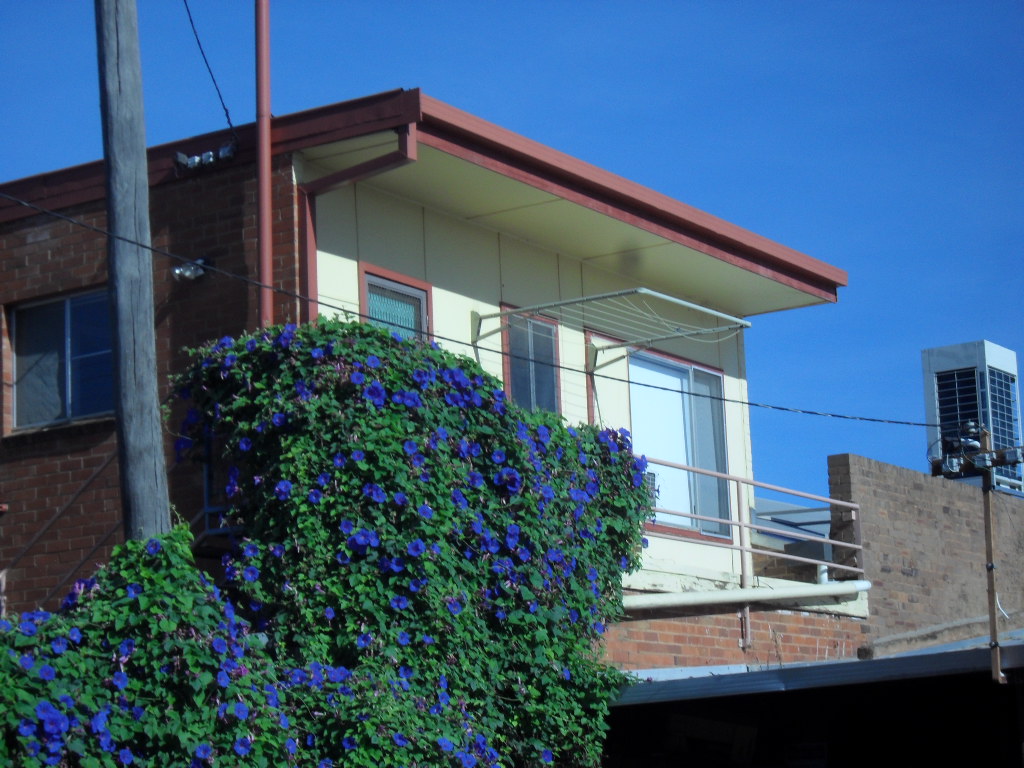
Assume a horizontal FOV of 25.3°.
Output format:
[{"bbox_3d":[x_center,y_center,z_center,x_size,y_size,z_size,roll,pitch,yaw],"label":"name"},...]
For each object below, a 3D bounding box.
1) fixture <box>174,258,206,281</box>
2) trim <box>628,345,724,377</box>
[{"bbox_3d":[-2.349,-0.834,16.591,0.170,0.125,0.150,-9,-13,33],"label":"fixture"},{"bbox_3d":[1.496,-0.226,20.517,0.050,0.073,1.720,-9,-13,33],"label":"trim"}]

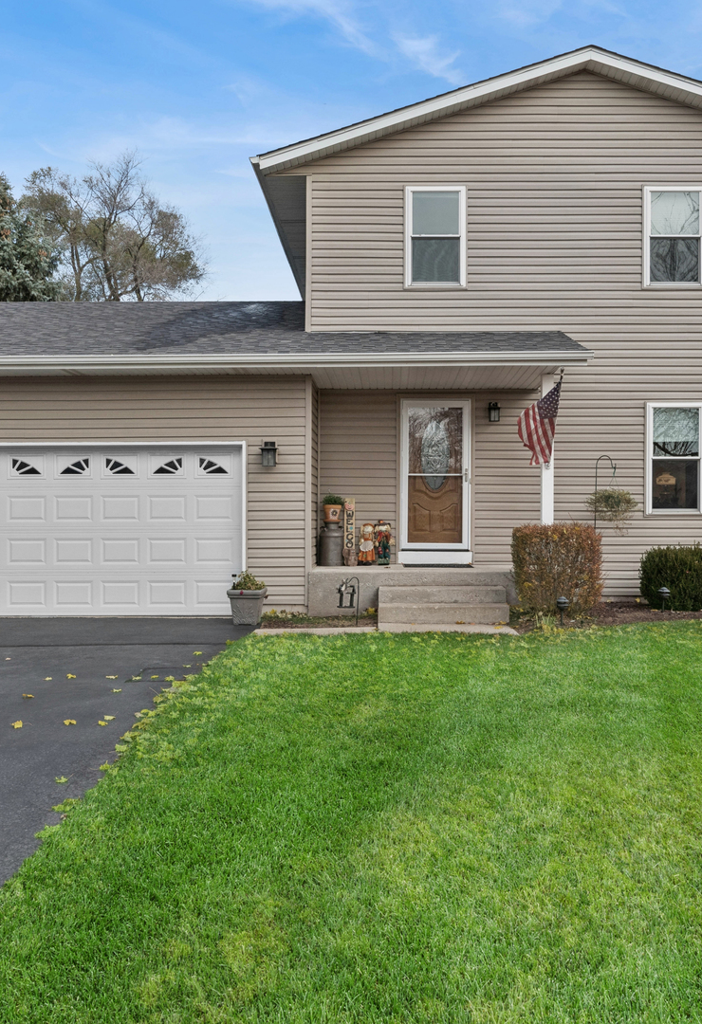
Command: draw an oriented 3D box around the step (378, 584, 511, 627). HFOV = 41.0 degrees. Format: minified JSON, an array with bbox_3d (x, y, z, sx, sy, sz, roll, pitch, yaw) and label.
[{"bbox_3d":[1.088,1.110,11.249,1.530,0.370,0.630,0,1,0],"label":"step"}]

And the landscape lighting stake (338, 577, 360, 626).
[{"bbox_3d":[-0.022,1.023,10.803,0.260,0.570,0.080,0,1,0],"label":"landscape lighting stake"}]

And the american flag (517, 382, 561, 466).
[{"bbox_3d":[2.160,-1.000,10.800,0.480,0.950,0.320,0,0,1],"label":"american flag"}]

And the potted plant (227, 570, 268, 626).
[{"bbox_3d":[-1.225,1.005,11.100,0.440,0.640,0.430,0,0,1],"label":"potted plant"}]

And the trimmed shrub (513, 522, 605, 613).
[{"bbox_3d":[2.385,0.670,11.050,0.960,1.050,0.880,0,0,1],"label":"trimmed shrub"}]

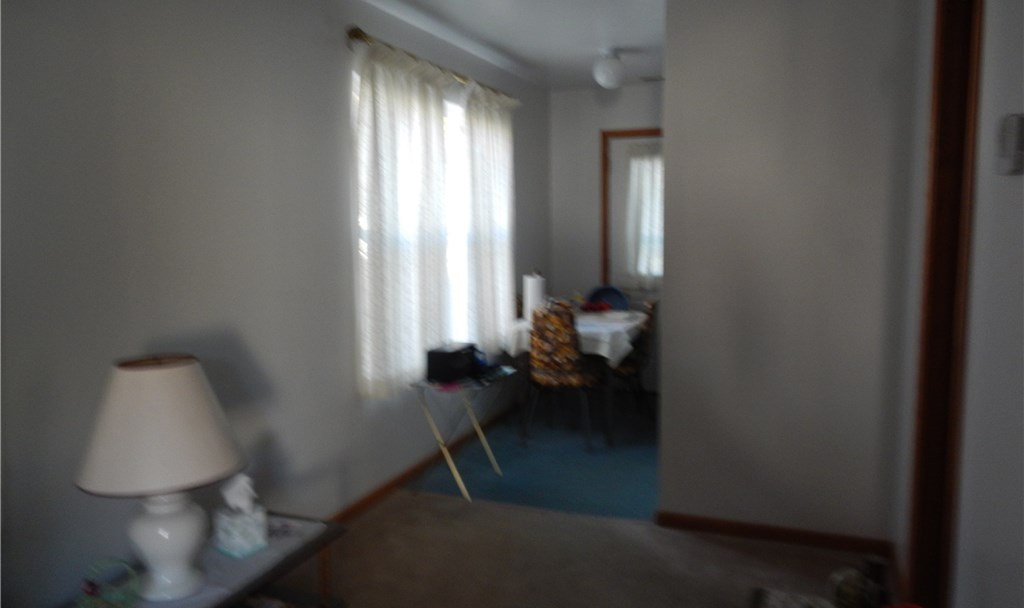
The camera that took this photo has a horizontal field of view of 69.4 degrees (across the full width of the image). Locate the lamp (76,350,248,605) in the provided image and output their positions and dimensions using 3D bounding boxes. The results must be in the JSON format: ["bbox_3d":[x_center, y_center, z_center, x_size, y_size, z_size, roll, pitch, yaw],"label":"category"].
[{"bbox_3d":[-0.930,0.461,1.959,0.394,0.620,0.394,2,7,22],"label":"lamp"}]

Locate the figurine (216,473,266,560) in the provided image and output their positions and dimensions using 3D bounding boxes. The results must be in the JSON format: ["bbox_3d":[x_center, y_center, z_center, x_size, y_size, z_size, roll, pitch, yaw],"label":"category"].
[{"bbox_3d":[-0.824,0.638,2.245,0.115,0.215,0.115,1,6,16],"label":"figurine"}]

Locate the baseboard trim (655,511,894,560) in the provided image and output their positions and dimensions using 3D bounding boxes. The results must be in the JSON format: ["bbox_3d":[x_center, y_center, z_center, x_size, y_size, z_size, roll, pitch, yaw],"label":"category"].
[{"bbox_3d":[1.104,0.995,3.209,0.950,0.066,0.016,2,7,22],"label":"baseboard trim"}]

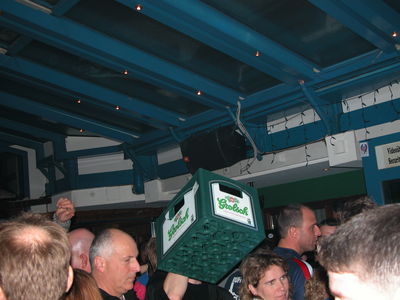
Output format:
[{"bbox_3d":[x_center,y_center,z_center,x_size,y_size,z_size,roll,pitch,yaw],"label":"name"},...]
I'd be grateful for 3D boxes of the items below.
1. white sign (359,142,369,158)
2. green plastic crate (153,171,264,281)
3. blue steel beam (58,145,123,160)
[{"bbox_3d":[1.367,0.002,4.350,0.010,0.120,0.080,3,-13,-41],"label":"white sign"},{"bbox_3d":[0.037,0.348,2.315,0.300,0.265,0.400,20,-50,-23],"label":"green plastic crate"},{"bbox_3d":[-1.488,0.034,7.000,0.930,0.095,0.100,-7,-10,10],"label":"blue steel beam"}]

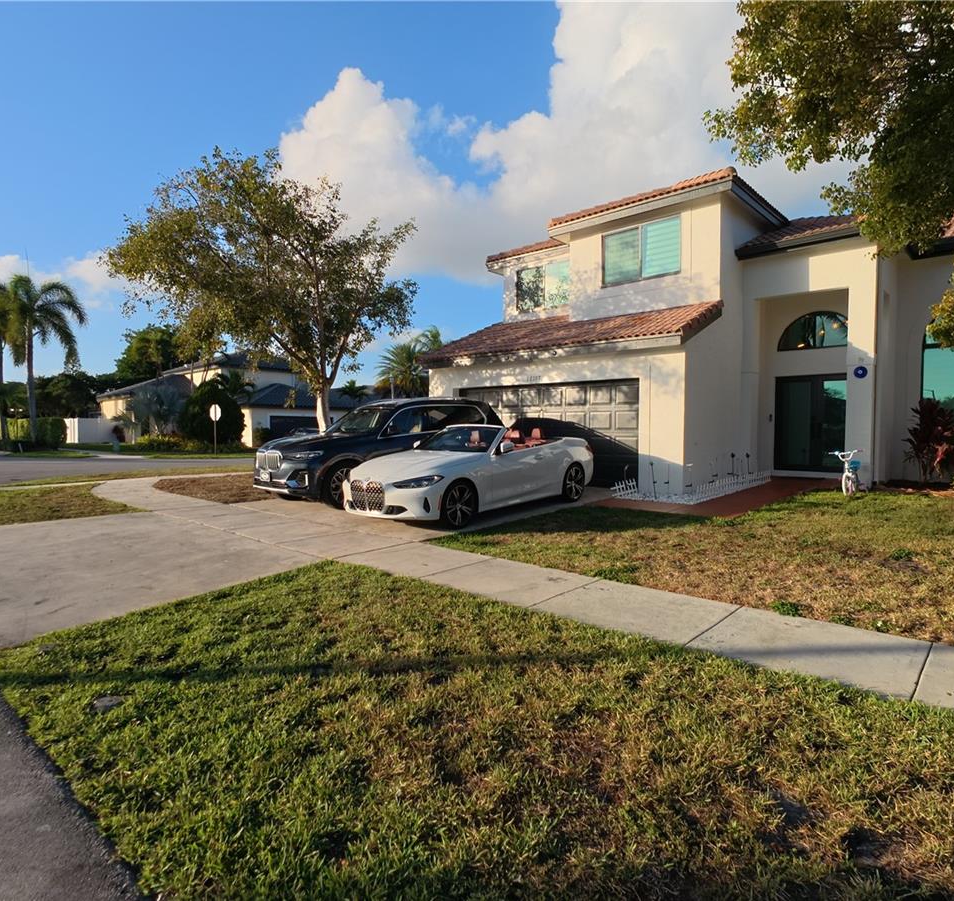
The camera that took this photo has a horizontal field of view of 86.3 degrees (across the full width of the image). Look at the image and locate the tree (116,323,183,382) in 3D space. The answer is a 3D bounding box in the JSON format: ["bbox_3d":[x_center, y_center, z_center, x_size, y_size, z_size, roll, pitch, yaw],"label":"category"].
[{"bbox_3d":[-31.848,-6.517,49.803,7.200,11.750,7.200,0,2,0],"label":"tree"}]

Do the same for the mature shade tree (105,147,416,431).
[{"bbox_3d":[-4.971,-3.076,11.607,6.600,7.791,6.300,-1,2,-23],"label":"mature shade tree"}]

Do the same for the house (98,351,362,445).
[{"bbox_3d":[-19.500,-4.015,40.485,17.000,7.600,13.500,2,3,37],"label":"house"}]

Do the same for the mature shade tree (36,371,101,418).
[{"bbox_3d":[-42.464,-4.532,52.910,5.600,7.572,5.600,-1,3,-39],"label":"mature shade tree"}]

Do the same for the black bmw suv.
[{"bbox_3d":[-1.830,-0.020,10.410,2.020,1.820,5.150,2,4,43],"label":"black bmw suv"}]

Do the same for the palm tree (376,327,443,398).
[{"bbox_3d":[-5.619,-5.182,41.845,5.700,9.837,5.700,0,2,0],"label":"palm tree"}]

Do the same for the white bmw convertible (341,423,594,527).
[{"bbox_3d":[0.126,0.262,8.480,1.880,1.390,4.770,2,4,42],"label":"white bmw convertible"}]

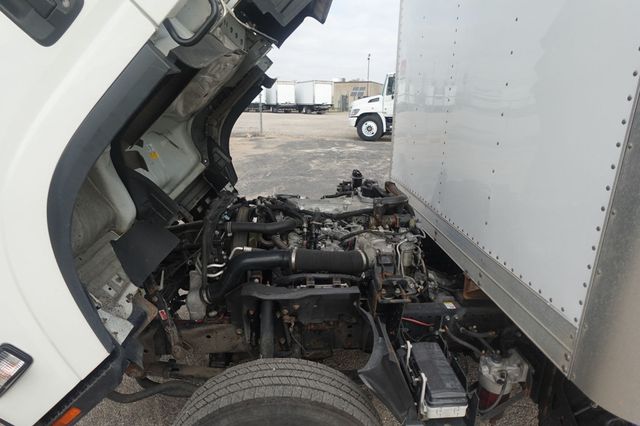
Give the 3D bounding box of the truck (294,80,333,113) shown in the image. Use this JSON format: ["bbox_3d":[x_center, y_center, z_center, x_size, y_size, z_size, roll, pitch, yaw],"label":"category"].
[{"bbox_3d":[-1.623,-15.045,46.418,2.500,3.700,9.300,-8,19,-25],"label":"truck"}]

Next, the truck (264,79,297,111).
[{"bbox_3d":[-6.152,-15.411,47.541,2.500,3.700,9.500,-8,19,-25],"label":"truck"}]

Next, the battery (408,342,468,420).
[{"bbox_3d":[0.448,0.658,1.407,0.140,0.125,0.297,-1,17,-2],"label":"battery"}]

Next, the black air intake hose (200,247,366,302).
[{"bbox_3d":[-0.140,0.256,1.448,0.641,0.195,0.120,-1,17,-2],"label":"black air intake hose"}]

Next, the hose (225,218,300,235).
[{"bbox_3d":[-0.298,0.070,1.812,0.355,0.065,0.100,-1,17,-2],"label":"hose"}]

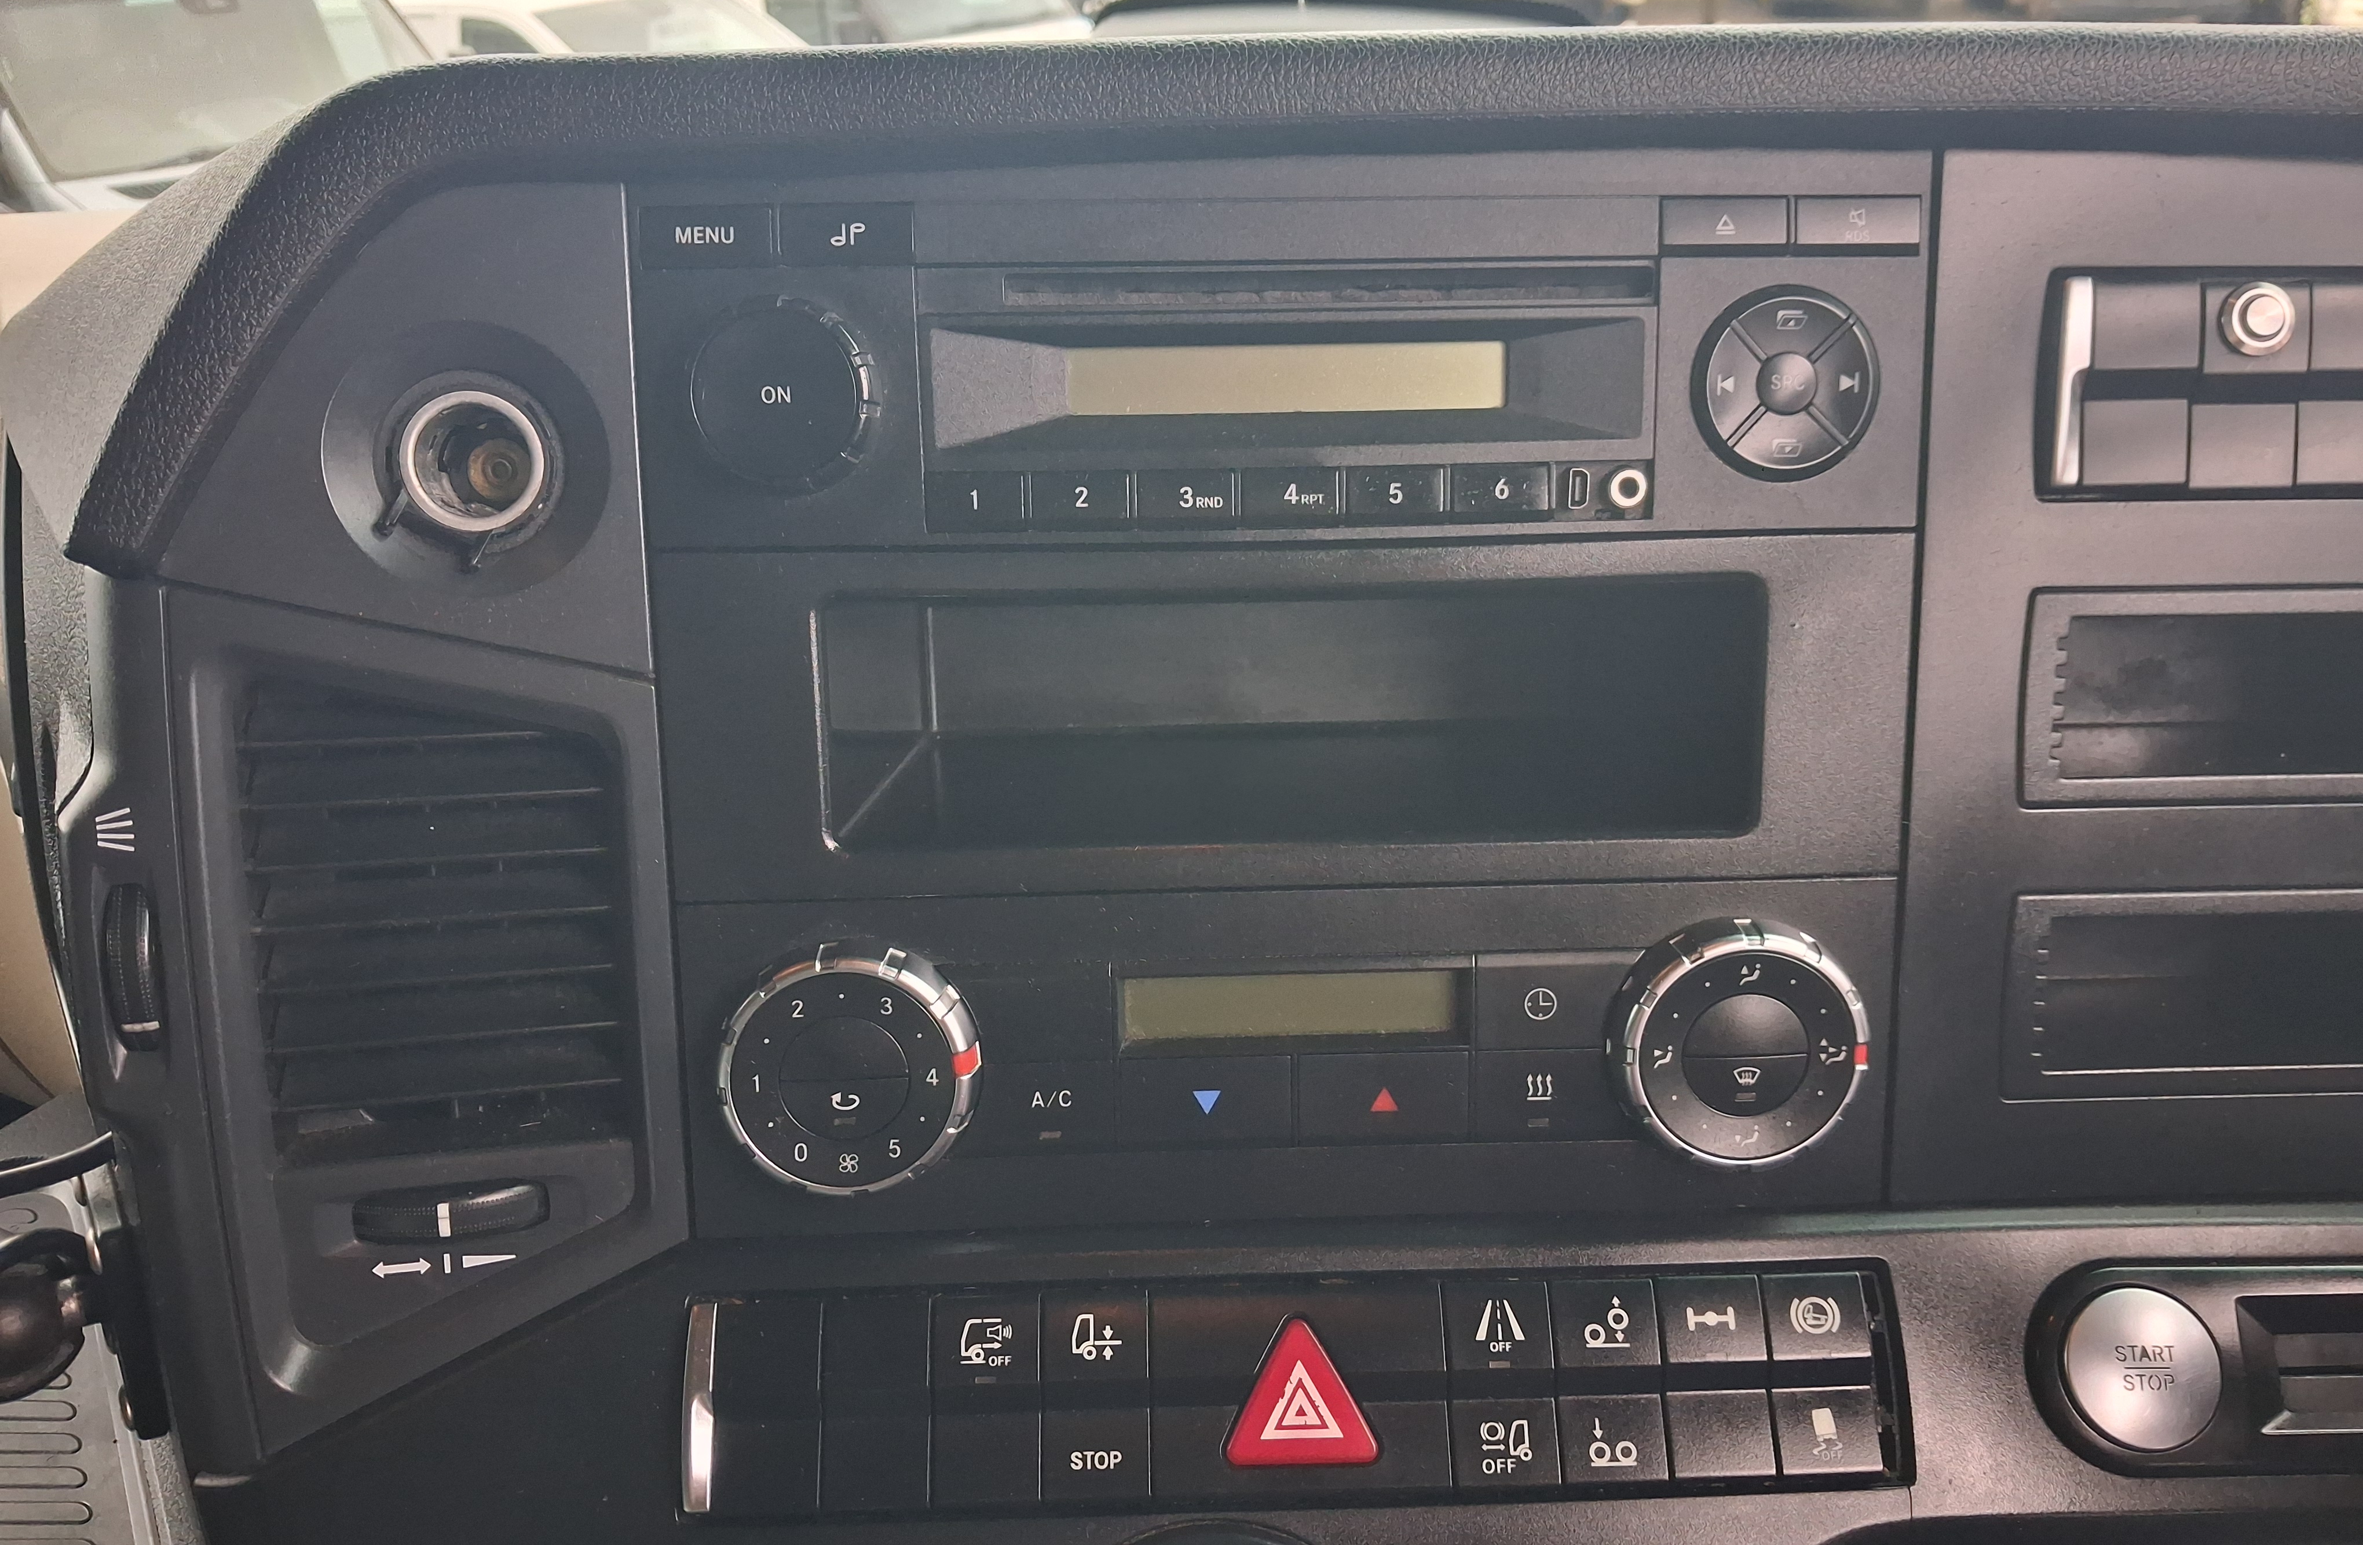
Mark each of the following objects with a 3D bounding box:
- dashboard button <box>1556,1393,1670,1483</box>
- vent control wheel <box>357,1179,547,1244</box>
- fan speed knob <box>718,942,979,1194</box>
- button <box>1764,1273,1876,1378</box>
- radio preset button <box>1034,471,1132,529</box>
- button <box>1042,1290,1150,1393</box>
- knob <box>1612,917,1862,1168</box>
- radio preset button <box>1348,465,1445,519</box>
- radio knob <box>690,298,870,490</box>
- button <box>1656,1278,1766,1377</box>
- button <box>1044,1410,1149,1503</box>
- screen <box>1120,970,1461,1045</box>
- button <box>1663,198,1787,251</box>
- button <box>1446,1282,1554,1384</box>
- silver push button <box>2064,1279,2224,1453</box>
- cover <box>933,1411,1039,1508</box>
[{"bbox_3d":[0.084,0.130,0.362,0.021,0.016,0.008,-1,-15,-1],"label":"dashboard button"},{"bbox_3d":[-0.146,0.088,0.371,0.037,0.009,0.014,0,8,-9],"label":"vent control wheel"},{"bbox_3d":[-0.063,0.057,0.355,0.047,0.047,0.014,-1,8,-2],"label":"fan speed knob"},{"bbox_3d":[0.126,0.110,0.368,0.021,0.019,0.008,-1,-15,-1],"label":"button"},{"bbox_3d":[-0.018,-0.053,0.353,0.019,0.010,0.008,-1,8,-2],"label":"radio preset button"},{"bbox_3d":[-0.017,0.112,0.365,0.020,0.019,0.008,-1,-15,-1],"label":"button"},{"bbox_3d":[0.109,0.053,0.362,0.046,0.046,0.017,-1,9,-2],"label":"knob"},{"bbox_3d":[0.041,-0.054,0.356,0.019,0.009,0.008,-1,8,-2],"label":"radio preset button"},{"bbox_3d":[-0.073,-0.069,0.336,0.033,0.033,0.013,-1,8,-2],"label":"radio knob"},{"bbox_3d":[0.106,0.111,0.373,0.021,0.016,0.010,-1,-14,-3],"label":"button"},{"bbox_3d":[-0.017,0.136,0.367,0.021,0.017,0.011,-1,-15,-3],"label":"button"},{"bbox_3d":[0.022,0.046,0.371,0.068,0.014,0.005,-1,8,-2],"label":"screen"},{"bbox_3d":[0.102,-0.103,0.350,0.024,0.010,0.008,-1,8,-2],"label":"button"},{"bbox_3d":[0.064,0.114,0.377,0.021,0.019,0.011,-1,-15,-3],"label":"button"},{"bbox_3d":[0.194,0.122,0.378,0.033,0.033,0.010,-1,-16,-2],"label":"silver push button"},{"bbox_3d":[-0.038,0.134,0.360,0.021,0.016,0.010,-1,-14,-3],"label":"cover"}]

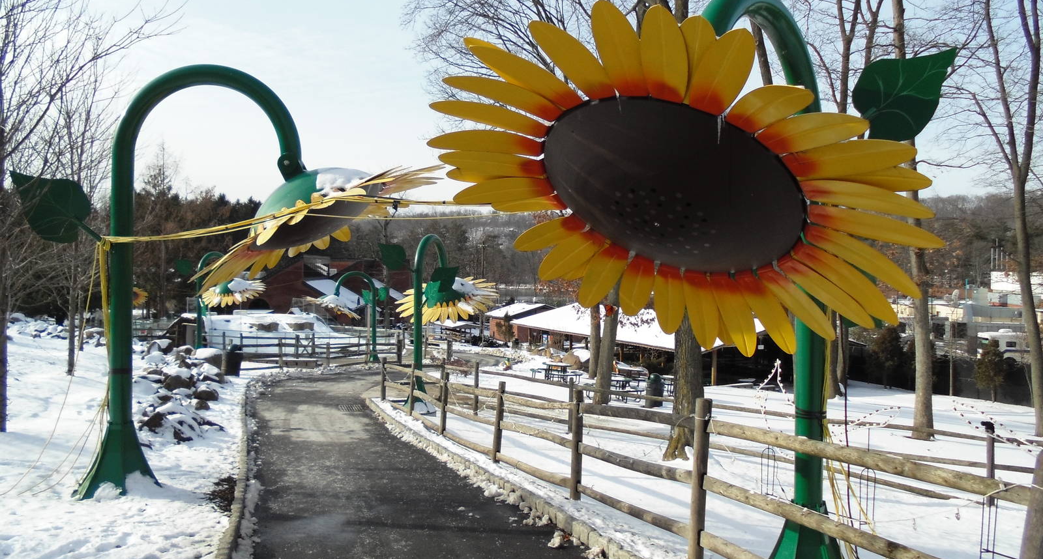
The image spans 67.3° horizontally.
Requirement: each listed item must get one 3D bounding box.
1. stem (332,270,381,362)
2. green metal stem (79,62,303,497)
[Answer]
[{"bbox_3d":[-7.327,1.753,35.286,2.235,4.250,0.850,0,0,-18],"label":"stem"},{"bbox_3d":[-3.257,0.002,7.750,2.235,4.250,0.850,0,0,0],"label":"green metal stem"}]

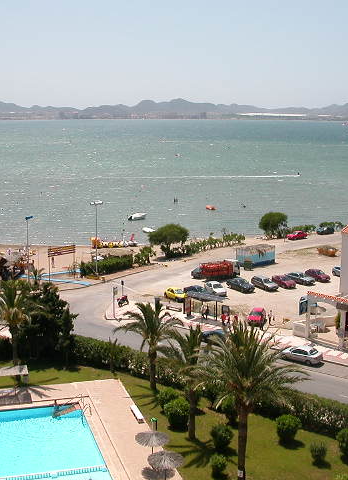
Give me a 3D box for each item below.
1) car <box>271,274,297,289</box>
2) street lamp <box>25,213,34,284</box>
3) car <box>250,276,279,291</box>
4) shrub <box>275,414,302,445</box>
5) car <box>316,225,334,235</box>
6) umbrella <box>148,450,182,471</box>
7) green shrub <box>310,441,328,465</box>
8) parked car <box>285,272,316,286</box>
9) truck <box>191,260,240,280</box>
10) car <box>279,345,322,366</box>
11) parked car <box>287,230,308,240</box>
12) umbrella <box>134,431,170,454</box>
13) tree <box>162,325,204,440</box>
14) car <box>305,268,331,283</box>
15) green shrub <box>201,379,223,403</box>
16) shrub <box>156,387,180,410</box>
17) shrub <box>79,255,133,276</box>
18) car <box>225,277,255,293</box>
[{"bbox_3d":[16.708,6.031,103.507,1.650,1.380,3.950,-7,12,-35],"label":"car"},{"bbox_3d":[-20.215,1.631,96.749,1.150,9.951,0.400,-3,11,-18],"label":"street lamp"},{"bbox_3d":[12.758,6.087,96.056,1.680,1.420,4.150,-6,12,-32],"label":"car"},{"bbox_3d":[8.632,14.197,51.398,1.913,2.068,1.913,0,10,0],"label":"shrub"},{"bbox_3d":[33.826,-2.230,152.621,4.000,1.400,1.680,-5,11,-26],"label":"car"},{"bbox_3d":[-0.554,15.652,45.802,2.380,2.500,2.380,0,10,0],"label":"umbrella"},{"bbox_3d":[10.045,14.701,47.326,1.200,1.500,1.200,0,10,0],"label":"green shrub"},{"bbox_3d":[19.491,5.808,104.703,1.700,1.400,4.400,-7,12,-35],"label":"parked car"},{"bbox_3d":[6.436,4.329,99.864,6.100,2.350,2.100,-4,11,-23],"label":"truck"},{"bbox_3d":[12.800,11.506,68.877,4.250,1.410,1.700,8,13,38],"label":"car"},{"bbox_3d":[23.000,-0.739,127.878,4.250,1.400,1.680,-6,12,-32],"label":"parked car"},{"bbox_3d":[-1.431,14.399,46.739,2.350,2.300,2.350,0,10,0],"label":"umbrella"},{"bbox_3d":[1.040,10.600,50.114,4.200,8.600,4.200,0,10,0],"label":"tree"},{"bbox_3d":[21.191,5.202,101.035,1.680,1.420,4.100,-6,12,-31],"label":"car"},{"bbox_3d":[3.318,13.098,58.962,1.722,1.586,1.722,0,10,0],"label":"green shrub"},{"bbox_3d":[-0.451,13.026,55.895,1.850,1.800,1.850,0,10,0],"label":"shrub"},{"bbox_3d":[-11.004,4.179,112.700,9.600,1.800,1.900,-8,13,-36],"label":"shrub"},{"bbox_3d":[8.971,6.178,92.169,1.700,1.400,4.350,-6,12,-32],"label":"car"}]

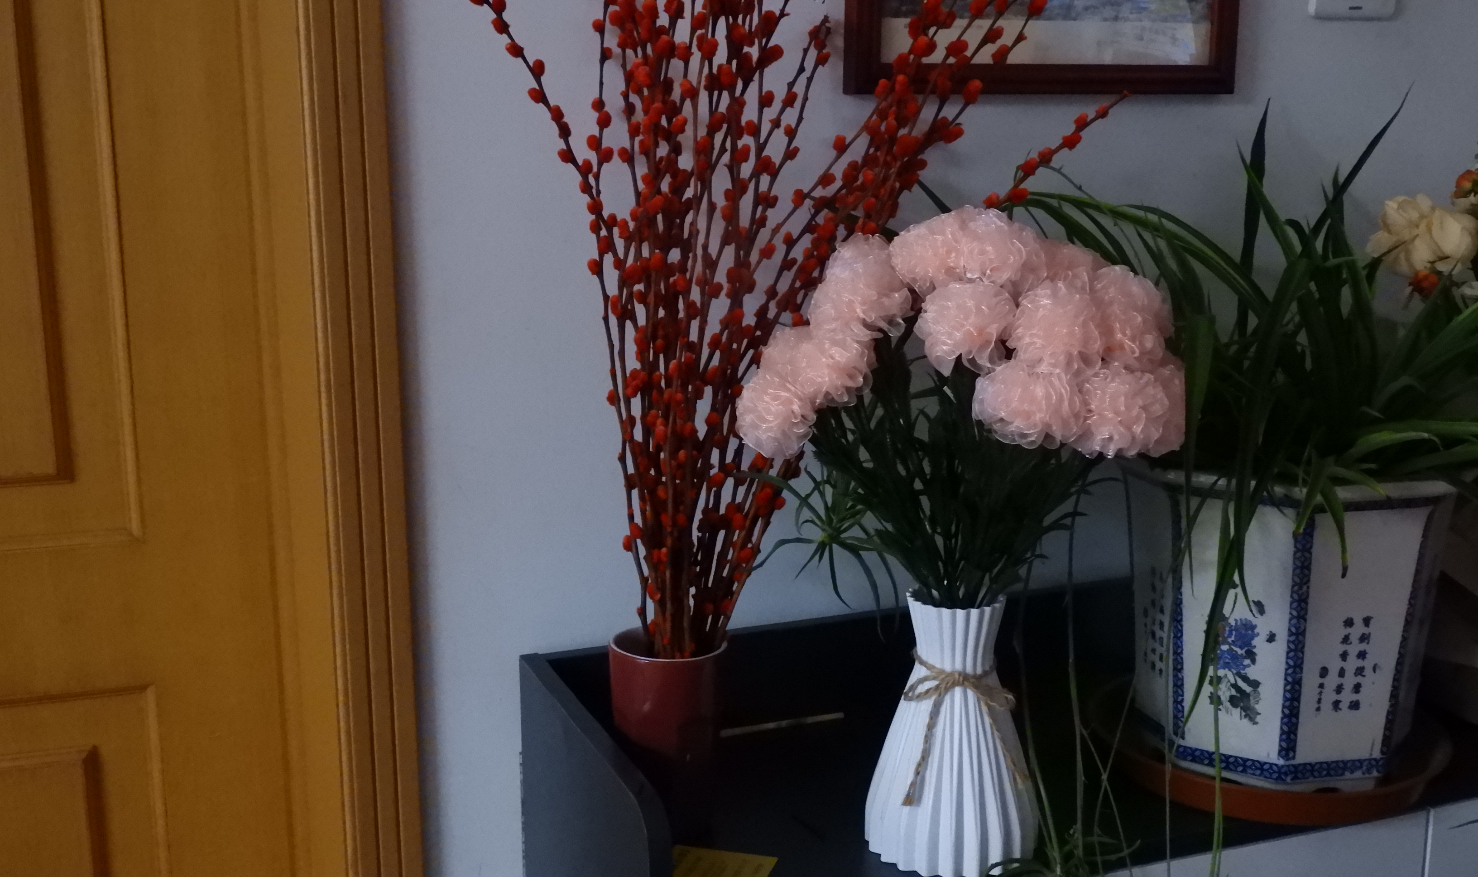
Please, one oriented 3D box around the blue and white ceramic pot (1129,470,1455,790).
[{"bbox_3d":[0.406,0.123,1.276,0.246,0.217,0.246,7,13,35],"label":"blue and white ceramic pot"}]

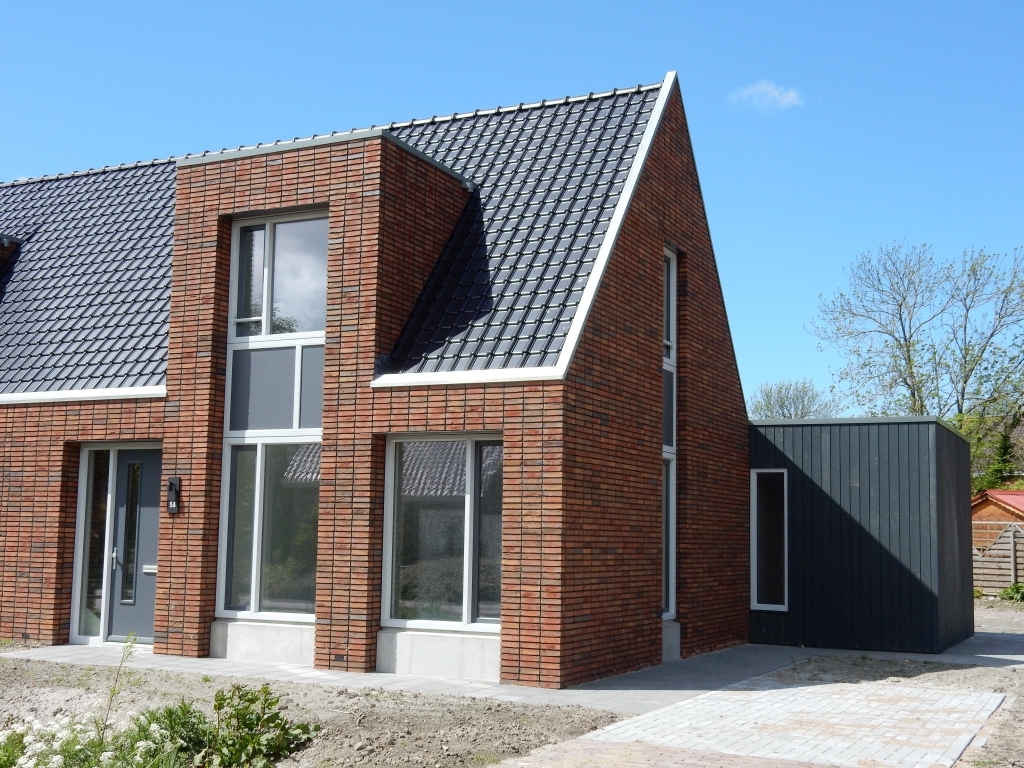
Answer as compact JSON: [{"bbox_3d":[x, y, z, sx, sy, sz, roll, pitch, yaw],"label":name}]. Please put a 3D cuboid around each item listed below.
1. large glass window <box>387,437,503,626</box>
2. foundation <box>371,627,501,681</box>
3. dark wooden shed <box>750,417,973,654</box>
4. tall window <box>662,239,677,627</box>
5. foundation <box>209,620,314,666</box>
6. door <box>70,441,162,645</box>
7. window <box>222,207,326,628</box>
[{"bbox_3d":[-0.651,1.543,13.303,1.542,2.025,0.116,-2,-8,26],"label":"large glass window"},{"bbox_3d":[-0.687,2.799,13.118,1.542,0.427,0.183,-2,-8,26],"label":"foundation"},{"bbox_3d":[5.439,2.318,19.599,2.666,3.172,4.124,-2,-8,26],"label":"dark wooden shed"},{"bbox_3d":[1.830,0.570,15.660,0.114,4.618,0.903,-2,-8,26],"label":"tall window"},{"bbox_3d":[-2.649,2.857,14.067,1.546,0.415,0.189,-2,-8,26],"label":"foundation"},{"bbox_3d":[-4.586,1.909,15.181,1.562,2.430,0.116,-2,-8,26],"label":"door"},{"bbox_3d":[-2.589,0.340,14.410,1.546,4.606,0.116,-2,-8,26],"label":"window"}]

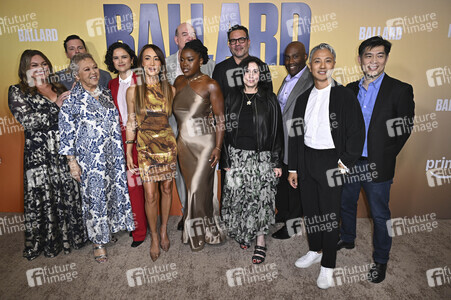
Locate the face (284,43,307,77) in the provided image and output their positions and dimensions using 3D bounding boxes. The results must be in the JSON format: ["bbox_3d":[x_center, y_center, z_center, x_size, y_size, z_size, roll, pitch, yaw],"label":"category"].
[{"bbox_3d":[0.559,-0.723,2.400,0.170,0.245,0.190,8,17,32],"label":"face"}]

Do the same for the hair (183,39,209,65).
[{"bbox_3d":[-0.227,-0.744,2.270,0.175,0.185,0.230,9,24,33],"label":"hair"}]

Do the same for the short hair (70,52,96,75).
[{"bbox_3d":[-1.073,-0.645,2.278,0.200,0.170,0.180,8,16,32],"label":"short hair"}]

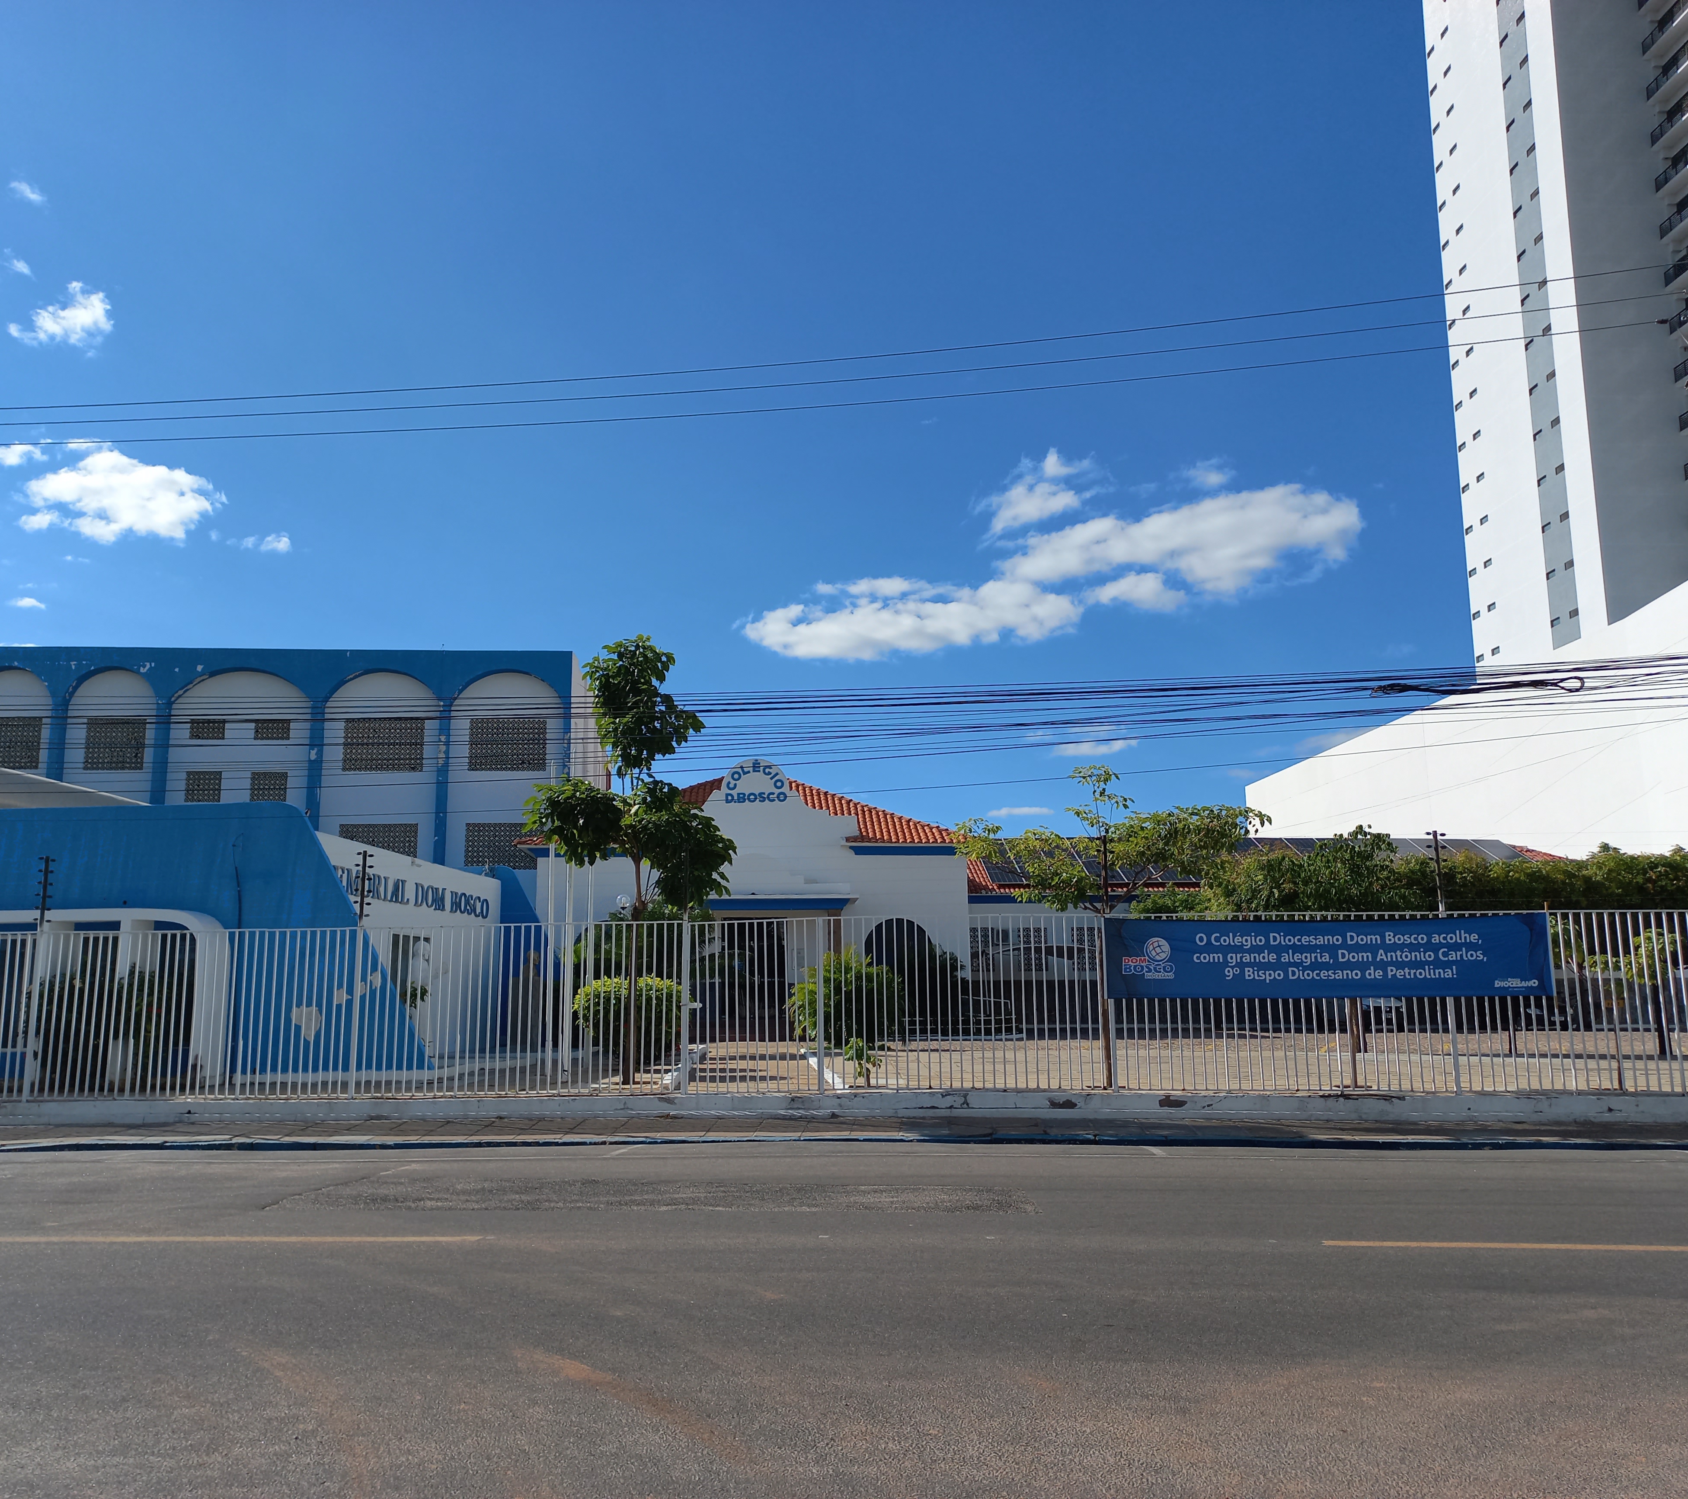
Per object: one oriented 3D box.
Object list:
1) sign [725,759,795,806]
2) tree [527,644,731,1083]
[{"bbox_3d":[-2.165,0.805,36.382,1.771,1.273,0.150,0,-10,0],"label":"sign"},{"bbox_3d":[-2.956,1.431,19.945,2.954,6.159,2.700,0,-10,0],"label":"tree"}]

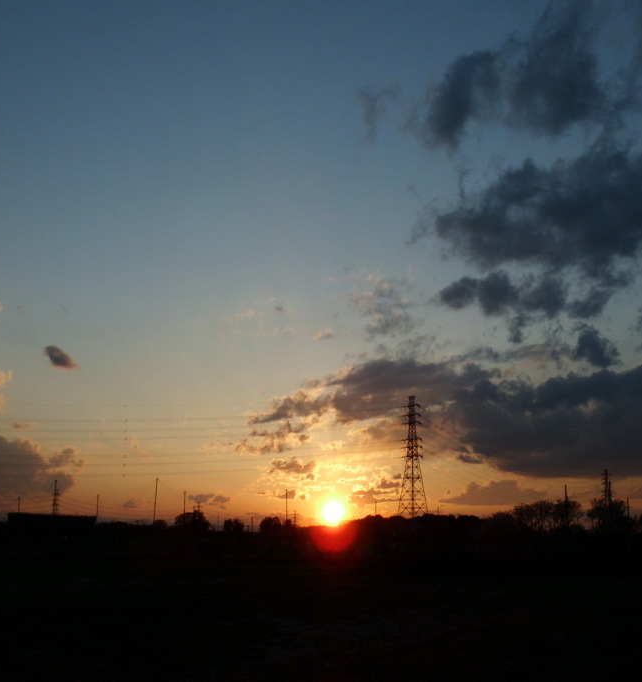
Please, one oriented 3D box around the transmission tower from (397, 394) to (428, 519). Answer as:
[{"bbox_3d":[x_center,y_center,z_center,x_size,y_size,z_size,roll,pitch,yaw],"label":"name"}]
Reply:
[{"bbox_3d":[30.409,42.502,264.577,9.200,48.741,9.200,11,-18,-37],"label":"transmission tower"}]

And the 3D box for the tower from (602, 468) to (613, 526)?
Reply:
[{"bbox_3d":[190.812,109.276,529.286,8.200,47.244,8.200,-7,-16,26],"label":"tower"}]

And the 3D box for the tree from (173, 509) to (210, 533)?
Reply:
[{"bbox_3d":[-30.886,44.510,189.872,8.500,8.697,8.000,0,-14,0],"label":"tree"}]

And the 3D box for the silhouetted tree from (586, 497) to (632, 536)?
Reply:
[{"bbox_3d":[46.474,29.491,128.688,7.600,8.239,7.400,0,-14,0],"label":"silhouetted tree"}]

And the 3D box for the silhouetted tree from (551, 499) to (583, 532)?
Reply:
[{"bbox_3d":[39.840,29.568,128.669,5.800,8.079,5.800,0,-14,0],"label":"silhouetted tree"}]

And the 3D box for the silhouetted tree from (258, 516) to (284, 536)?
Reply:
[{"bbox_3d":[-12.648,47.709,199.381,6.200,7.091,6.200,0,-14,0],"label":"silhouetted tree"}]

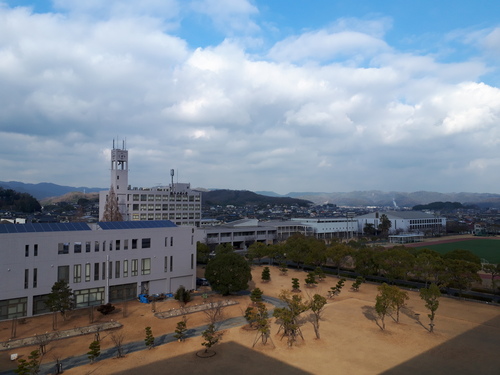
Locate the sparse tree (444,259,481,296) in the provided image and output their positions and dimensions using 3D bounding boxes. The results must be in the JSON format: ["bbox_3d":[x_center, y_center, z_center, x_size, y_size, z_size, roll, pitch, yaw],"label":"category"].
[{"bbox_3d":[41.810,17.440,76.890,7.480,6.440,7.480,0,-3,0],"label":"sparse tree"}]

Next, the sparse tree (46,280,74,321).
[{"bbox_3d":[-27.789,16.544,57.040,4.231,5.817,4.231,1,-3,-25],"label":"sparse tree"}]

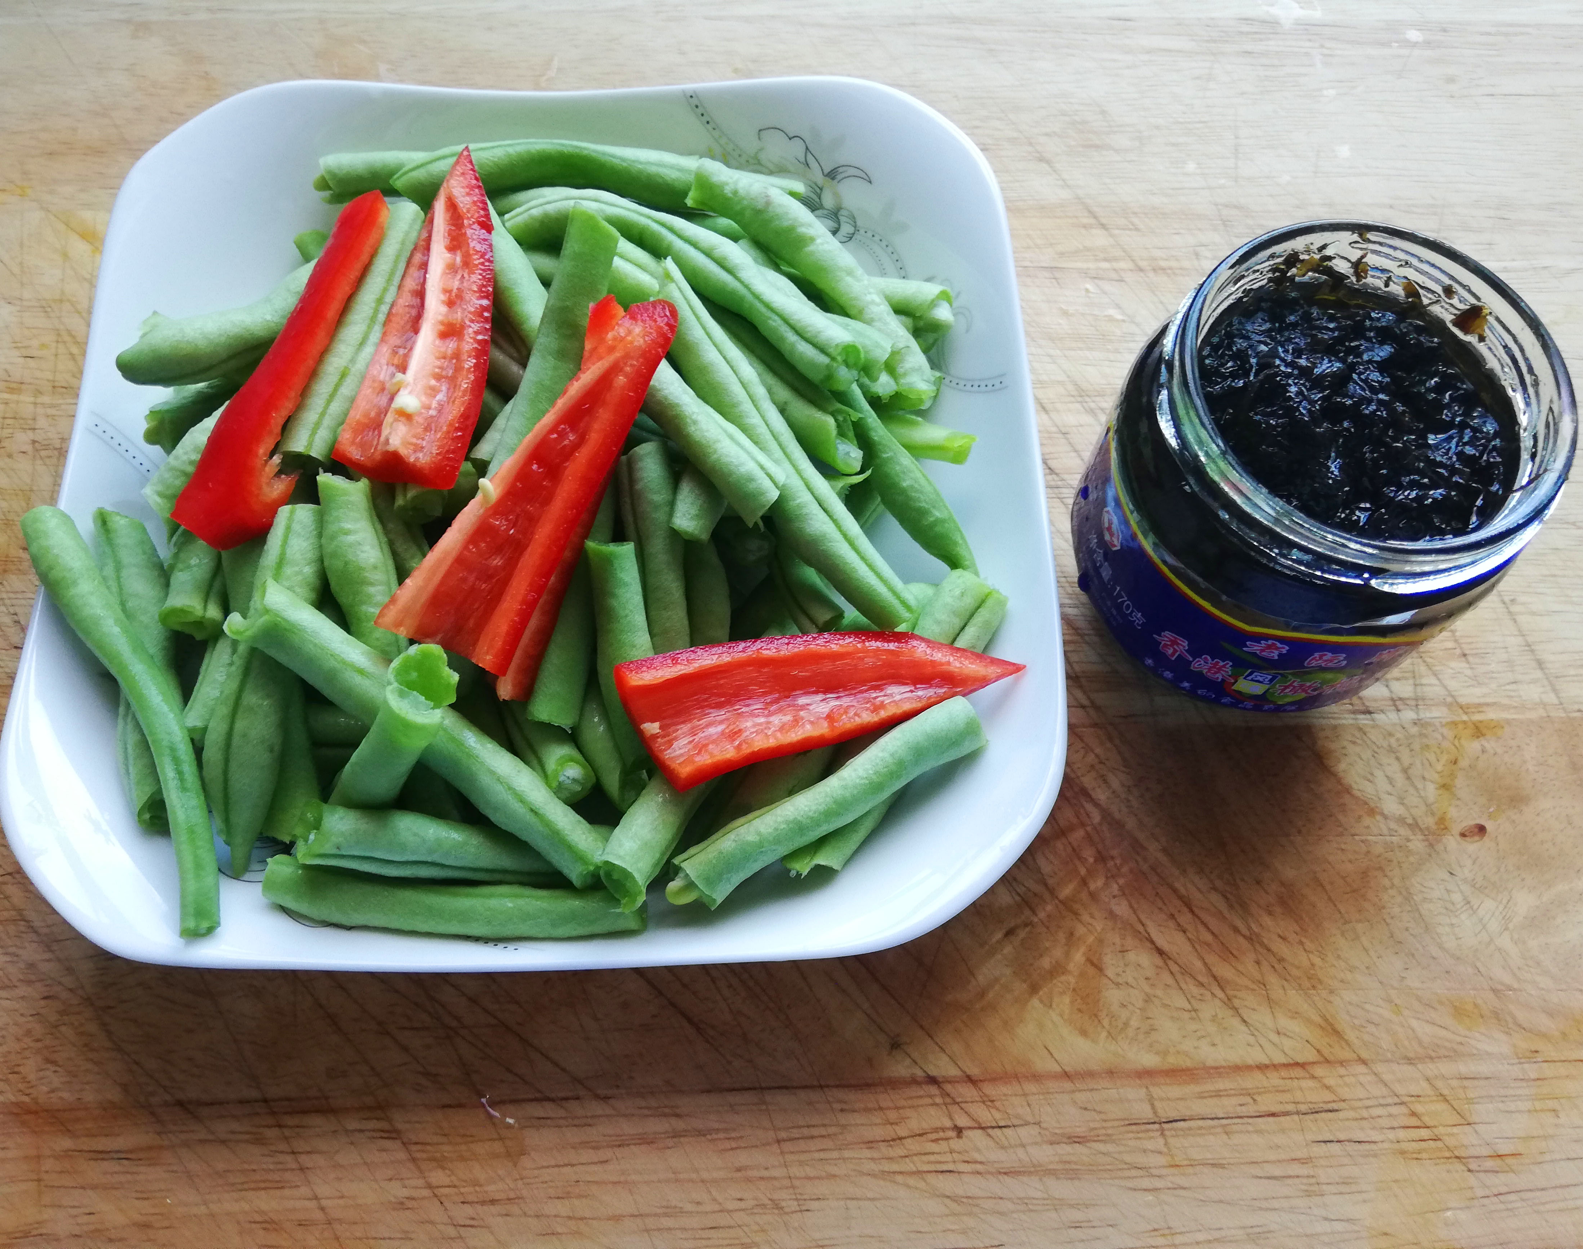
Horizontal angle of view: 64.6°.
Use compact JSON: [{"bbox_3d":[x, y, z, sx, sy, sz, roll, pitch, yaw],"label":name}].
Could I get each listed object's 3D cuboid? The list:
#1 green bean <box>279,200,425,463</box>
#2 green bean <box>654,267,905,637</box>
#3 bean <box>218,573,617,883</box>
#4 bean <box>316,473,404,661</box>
[{"bbox_3d":[-0.082,-0.056,0.235,0.011,0.010,0.059,10,67,4],"label":"green bean"},{"bbox_3d":[-0.003,-0.034,0.230,0.012,0.010,0.082,-29,76,-11],"label":"green bean"},{"bbox_3d":[-0.064,0.019,0.215,0.077,0.011,0.011,36,72,5],"label":"bean"},{"bbox_3d":[-0.075,-0.009,0.224,0.011,0.011,0.037,-15,82,-6],"label":"bean"}]

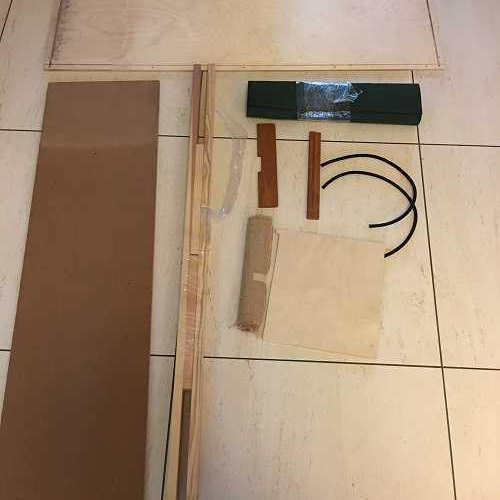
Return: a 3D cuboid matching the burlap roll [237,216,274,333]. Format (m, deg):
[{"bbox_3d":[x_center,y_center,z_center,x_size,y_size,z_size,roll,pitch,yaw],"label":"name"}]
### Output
[{"bbox_3d":[0.015,0.047,1.325,0.057,0.050,0.273,5,66,2],"label":"burlap roll"}]

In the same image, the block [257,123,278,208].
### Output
[{"bbox_3d":[0.046,-0.224,1.468,0.049,0.008,0.254,0,66,0],"label":"block"}]

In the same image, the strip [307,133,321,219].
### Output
[{"bbox_3d":[0.167,-0.195,1.453,0.030,0.012,0.260,4,66,1],"label":"strip"}]

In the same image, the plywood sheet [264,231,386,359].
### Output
[{"bbox_3d":[0.179,0.098,1.327,0.264,0.006,0.286,8,66,3],"label":"plywood sheet"}]

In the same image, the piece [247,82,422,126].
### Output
[{"bbox_3d":[0.230,-0.406,1.532,0.471,0.040,0.099,2,66,1],"label":"piece"}]

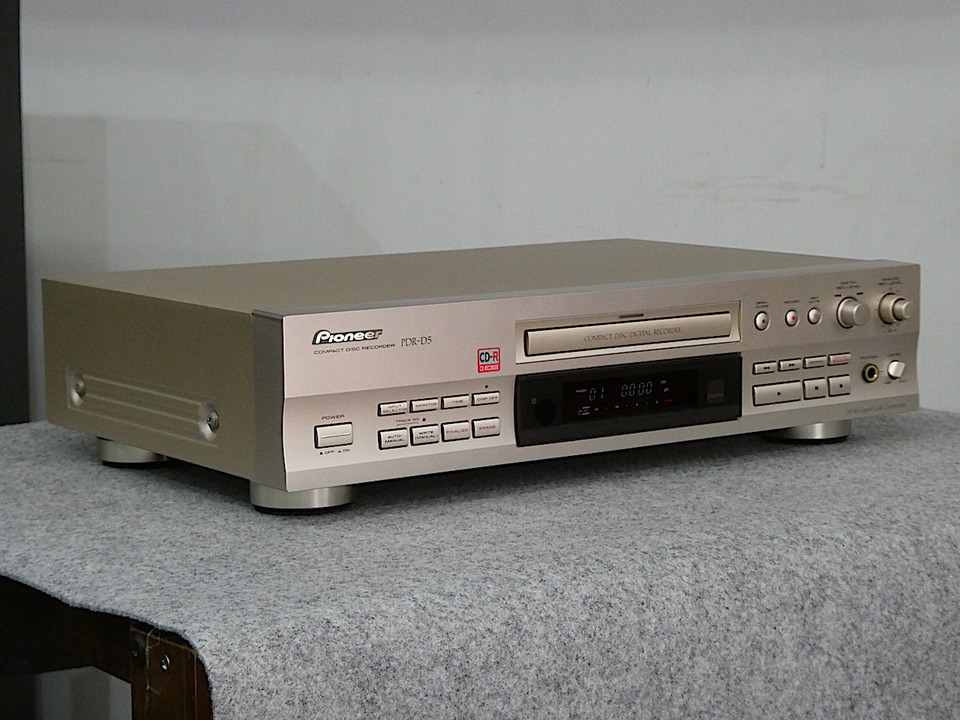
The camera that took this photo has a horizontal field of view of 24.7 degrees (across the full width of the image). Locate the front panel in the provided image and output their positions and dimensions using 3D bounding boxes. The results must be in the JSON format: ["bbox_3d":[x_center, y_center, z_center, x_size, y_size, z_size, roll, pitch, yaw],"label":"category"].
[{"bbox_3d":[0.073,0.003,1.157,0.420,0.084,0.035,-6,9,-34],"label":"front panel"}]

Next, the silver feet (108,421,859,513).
[{"bbox_3d":[0.001,0.041,1.249,0.386,0.021,0.221,-6,9,-35],"label":"silver feet"}]

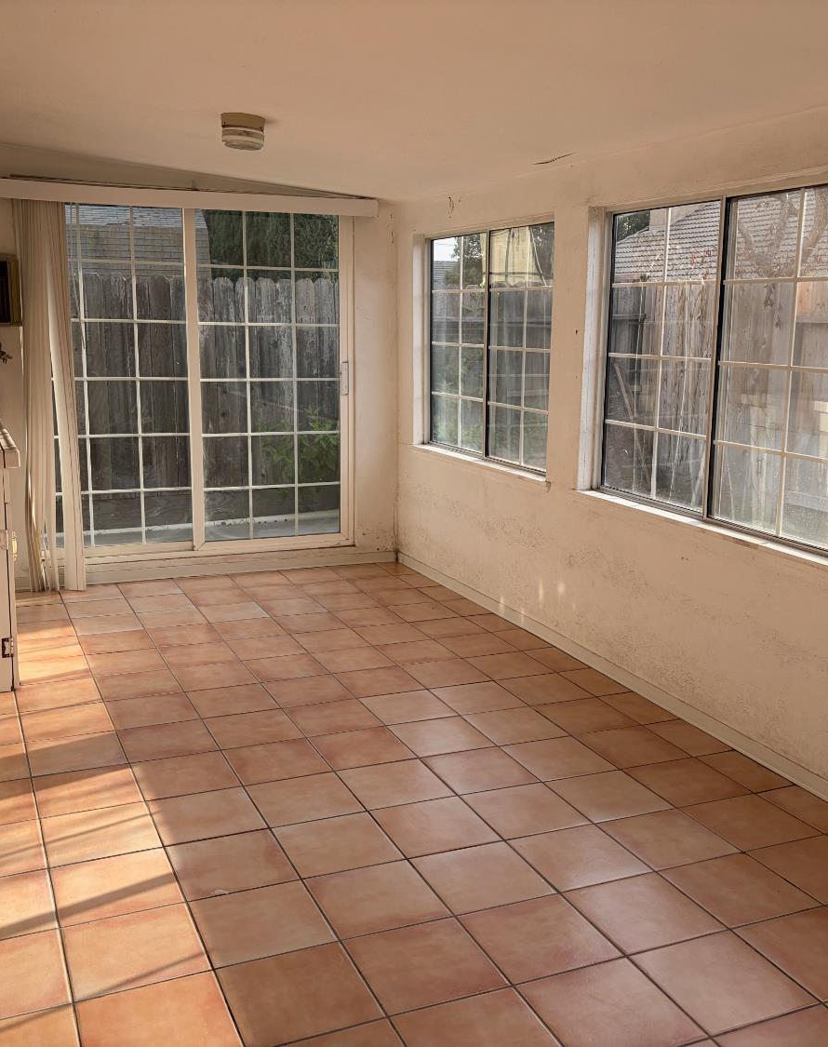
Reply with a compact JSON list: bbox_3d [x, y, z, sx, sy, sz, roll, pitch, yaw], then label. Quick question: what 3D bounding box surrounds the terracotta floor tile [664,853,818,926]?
[{"bbox_3d":[0.863,0.972,2.788,0.298,0.010,0.298,-4,12,-23],"label":"terracotta floor tile"}]

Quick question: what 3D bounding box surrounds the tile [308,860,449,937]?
[{"bbox_3d":[-0.098,0.972,2.709,0.298,0.010,0.298,-4,12,-23],"label":"tile"}]

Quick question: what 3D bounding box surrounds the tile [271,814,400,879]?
[{"bbox_3d":[-0.219,0.911,2.973,0.298,0.012,0.298,-3,12,-23],"label":"tile"}]

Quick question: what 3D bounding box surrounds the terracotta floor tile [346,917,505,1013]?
[{"bbox_3d":[0.023,1.029,2.436,0.300,0.011,0.300,-3,12,-23],"label":"terracotta floor tile"}]

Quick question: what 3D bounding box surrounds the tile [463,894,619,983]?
[{"bbox_3d":[0.304,1.009,2.553,0.298,0.010,0.298,-4,12,-23],"label":"tile"}]

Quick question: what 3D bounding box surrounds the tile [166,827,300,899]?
[{"bbox_3d":[-0.500,0.931,2.856,0.299,0.010,0.299,-3,12,-23],"label":"tile"}]

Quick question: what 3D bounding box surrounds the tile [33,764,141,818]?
[{"bbox_3d":[-1.026,0.844,3.300,0.298,0.010,0.298,-4,12,-23],"label":"tile"}]

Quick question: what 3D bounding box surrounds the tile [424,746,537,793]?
[{"bbox_3d":[0.219,0.830,3.503,0.300,0.011,0.300,-3,12,-23],"label":"tile"}]

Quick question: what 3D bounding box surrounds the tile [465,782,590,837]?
[{"bbox_3d":[0.340,0.883,3.219,0.294,0.012,0.294,-3,12,-23],"label":"tile"}]

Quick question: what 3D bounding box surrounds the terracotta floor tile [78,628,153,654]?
[{"bbox_3d":[-1.354,0.542,4.774,0.299,0.010,0.299,-3,12,-23],"label":"terracotta floor tile"}]

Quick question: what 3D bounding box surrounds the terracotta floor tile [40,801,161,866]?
[{"bbox_3d":[-0.896,0.889,2.997,0.298,0.010,0.298,-3,12,-23],"label":"terracotta floor tile"}]

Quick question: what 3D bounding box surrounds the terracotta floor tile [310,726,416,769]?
[{"bbox_3d":[-0.182,0.783,3.645,0.298,0.012,0.298,-3,12,-23],"label":"terracotta floor tile"}]

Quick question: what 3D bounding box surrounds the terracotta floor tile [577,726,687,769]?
[{"bbox_3d":[0.771,0.791,3.716,0.298,0.012,0.298,-3,12,-23],"label":"terracotta floor tile"}]

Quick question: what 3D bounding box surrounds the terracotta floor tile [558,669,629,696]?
[{"bbox_3d":[0.746,0.666,4.356,0.158,0.010,0.298,-3,12,-23],"label":"terracotta floor tile"}]

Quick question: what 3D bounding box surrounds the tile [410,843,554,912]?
[{"bbox_3d":[0.181,0.953,2.824,0.299,0.010,0.299,-3,12,-23],"label":"tile"}]

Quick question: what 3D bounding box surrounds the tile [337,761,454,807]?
[{"bbox_3d":[-0.060,0.839,3.357,0.298,0.010,0.298,-3,12,-23],"label":"tile"}]

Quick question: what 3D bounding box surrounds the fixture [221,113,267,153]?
[{"bbox_3d":[-0.662,-1.513,4.057,0.168,0.105,0.168,1,10,-24],"label":"fixture"}]

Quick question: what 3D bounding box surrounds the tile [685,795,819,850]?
[{"bbox_3d":[1.018,0.899,3.171,0.298,0.010,0.298,-3,12,-23],"label":"tile"}]

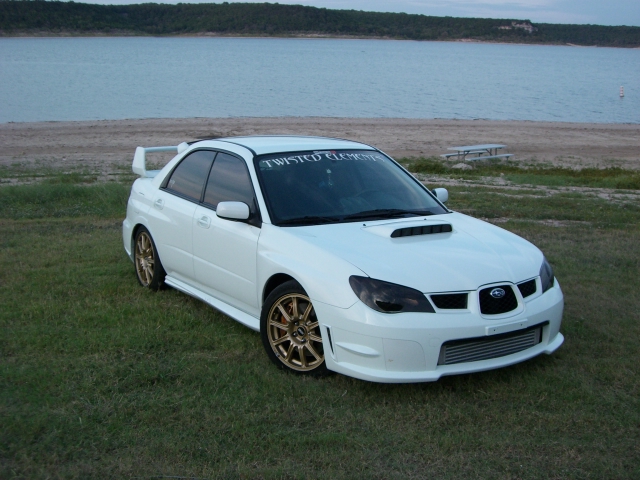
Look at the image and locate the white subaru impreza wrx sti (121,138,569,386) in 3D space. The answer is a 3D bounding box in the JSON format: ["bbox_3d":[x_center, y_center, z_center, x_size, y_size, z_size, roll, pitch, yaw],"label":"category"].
[{"bbox_3d":[-0.132,-0.083,6.790,1.780,1.410,4.460,-6,13,-31],"label":"white subaru impreza wrx sti"}]

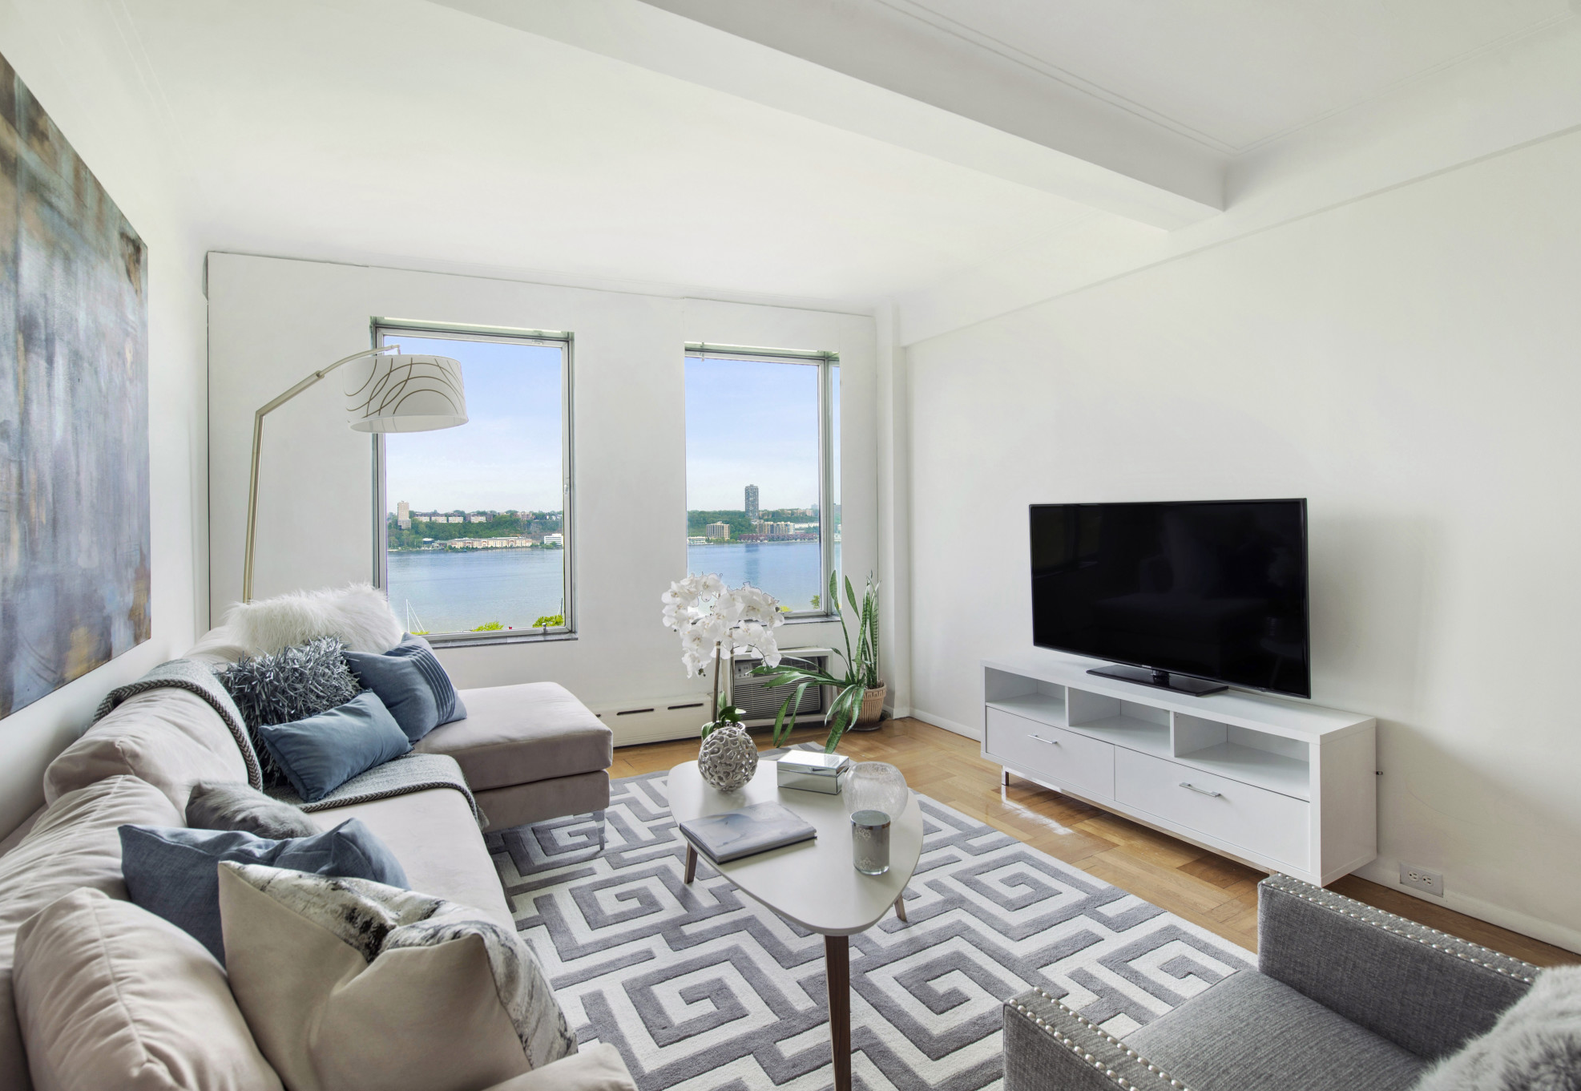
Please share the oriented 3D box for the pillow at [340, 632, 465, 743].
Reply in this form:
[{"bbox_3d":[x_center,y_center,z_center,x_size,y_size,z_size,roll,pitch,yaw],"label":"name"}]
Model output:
[{"bbox_3d":[-1.537,0.566,2.926,0.150,0.440,0.440,-36,-1,2],"label":"pillow"}]

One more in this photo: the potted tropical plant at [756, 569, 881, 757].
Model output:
[{"bbox_3d":[0.205,0.636,4.231,0.750,0.970,0.620,-1,1,0],"label":"potted tropical plant"}]

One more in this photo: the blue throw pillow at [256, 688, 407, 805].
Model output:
[{"bbox_3d":[-1.502,0.655,2.432,0.140,0.280,0.480,-38,-4,8],"label":"blue throw pillow"}]

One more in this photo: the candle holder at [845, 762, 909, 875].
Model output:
[{"bbox_3d":[0.216,0.694,1.888,0.155,0.265,0.155,-1,1,0],"label":"candle holder"}]

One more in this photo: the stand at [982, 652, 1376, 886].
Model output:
[{"bbox_3d":[1.476,0.869,3.030,0.376,0.582,1.470,-1,2,-30],"label":"stand"}]

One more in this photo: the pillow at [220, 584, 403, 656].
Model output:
[{"bbox_3d":[-1.921,0.465,2.907,0.220,0.470,0.600,-18,-5,21],"label":"pillow"}]

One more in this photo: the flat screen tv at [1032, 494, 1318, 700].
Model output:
[{"bbox_3d":[1.530,0.195,3.101,0.200,0.757,1.234,-1,2,-30],"label":"flat screen tv"}]

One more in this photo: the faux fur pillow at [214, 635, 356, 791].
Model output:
[{"bbox_3d":[-1.717,0.568,2.608,0.200,0.440,0.480,-30,-7,16],"label":"faux fur pillow"}]

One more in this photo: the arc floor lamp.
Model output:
[{"bbox_3d":[-1.920,0.196,3.002,1.350,2.010,0.480,0,1,20],"label":"arc floor lamp"}]

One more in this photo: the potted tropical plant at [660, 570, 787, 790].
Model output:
[{"bbox_3d":[-0.217,0.463,2.451,0.410,0.690,0.360,-1,1,0],"label":"potted tropical plant"}]

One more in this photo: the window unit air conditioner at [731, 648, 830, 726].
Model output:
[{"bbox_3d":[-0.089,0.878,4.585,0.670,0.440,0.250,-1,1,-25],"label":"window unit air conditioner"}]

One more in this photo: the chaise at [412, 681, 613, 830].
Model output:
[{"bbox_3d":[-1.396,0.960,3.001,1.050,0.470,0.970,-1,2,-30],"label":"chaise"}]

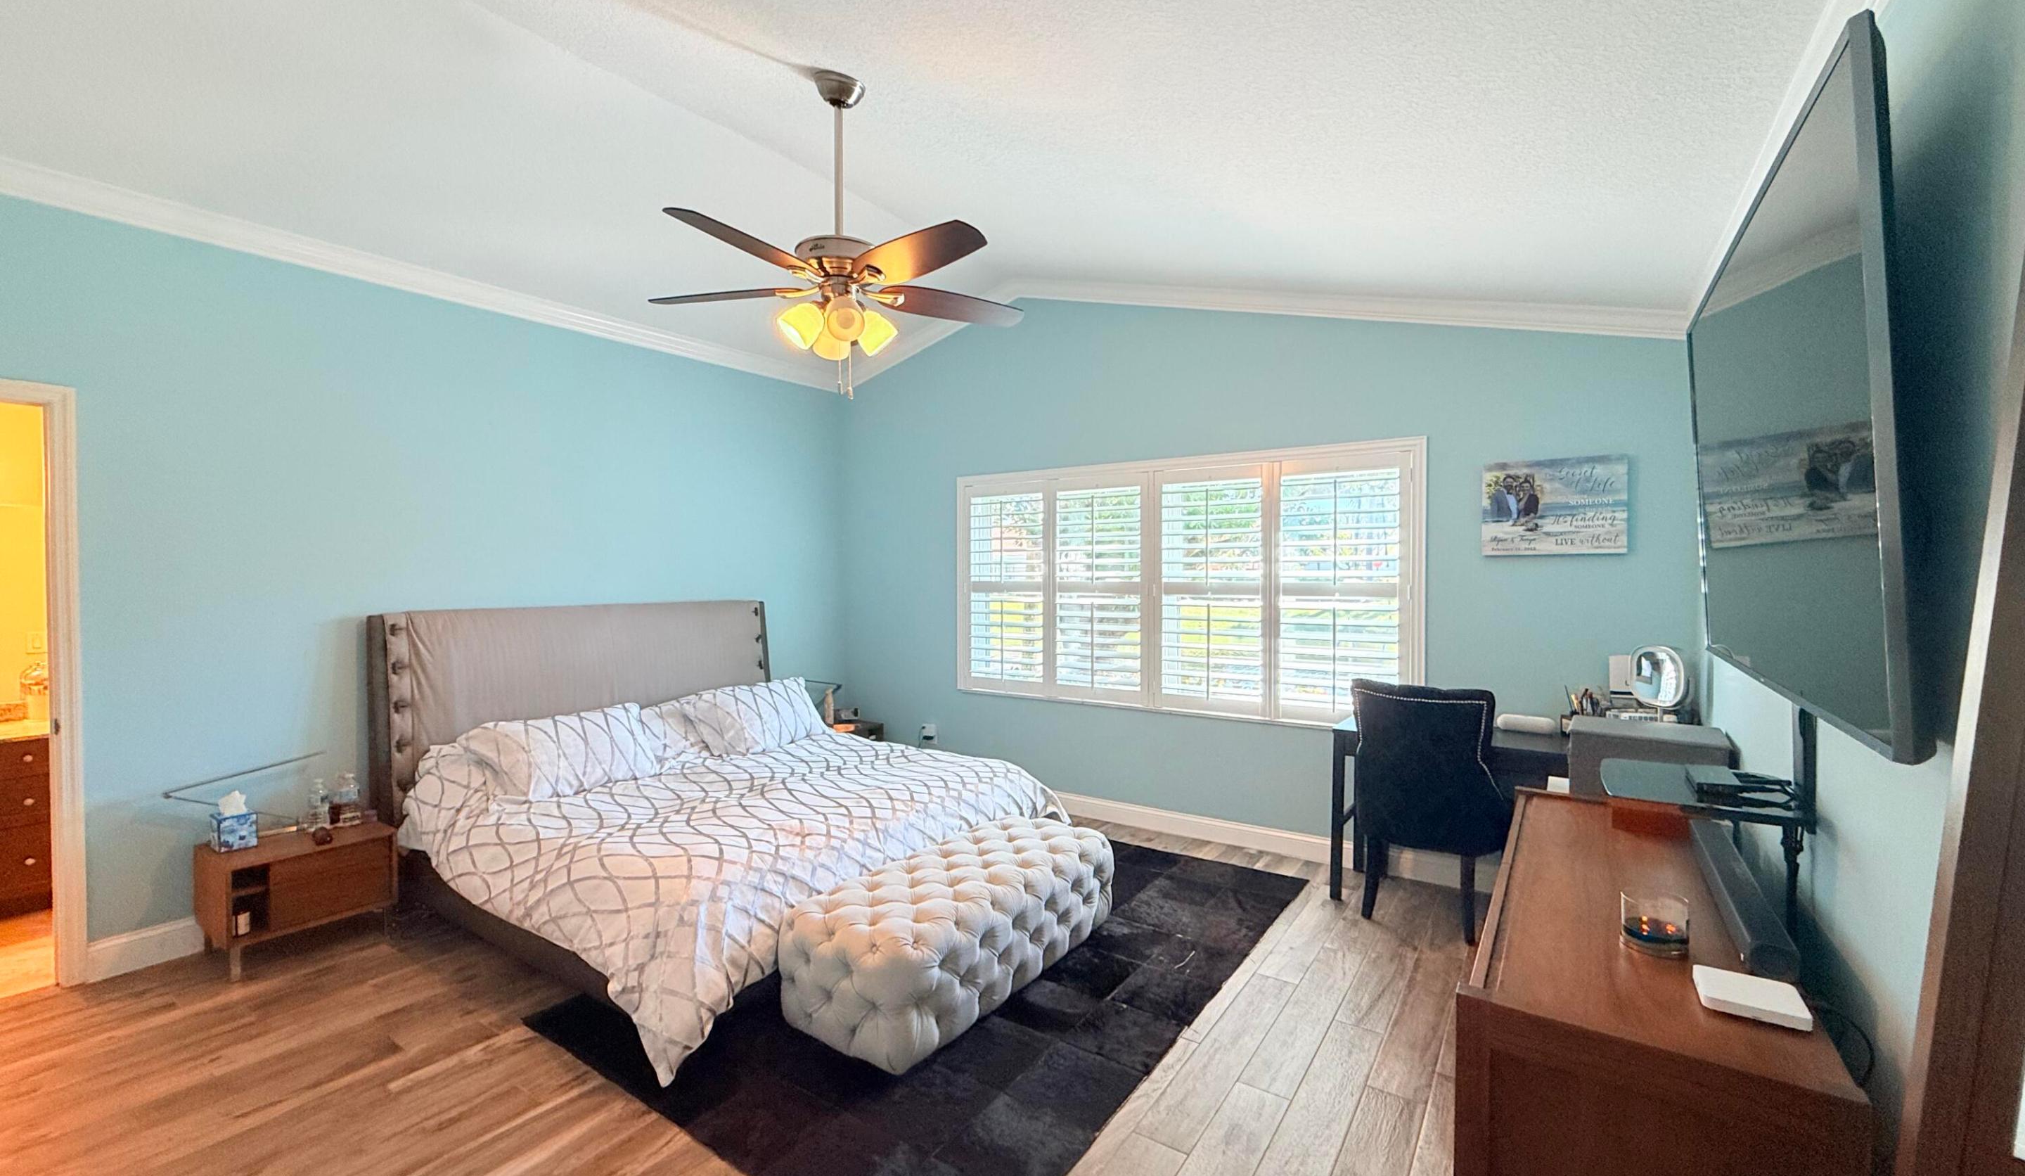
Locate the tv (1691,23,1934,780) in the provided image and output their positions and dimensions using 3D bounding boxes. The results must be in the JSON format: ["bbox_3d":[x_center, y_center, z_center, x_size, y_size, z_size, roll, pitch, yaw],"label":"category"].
[{"bbox_3d":[1.621,-0.271,1.758,0.055,0.979,1.677,-3,-1,34],"label":"tv"}]

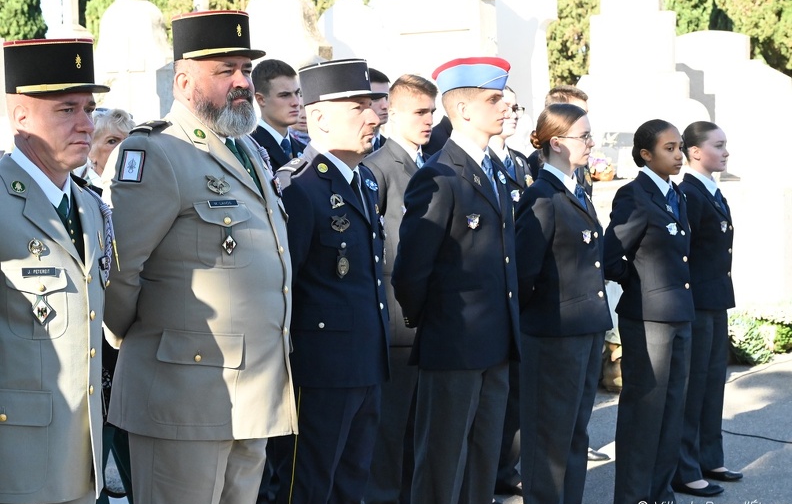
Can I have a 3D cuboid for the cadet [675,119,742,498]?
[{"bbox_3d":[1.375,0.243,6.850,0.330,1.660,0.470,2,4,33],"label":"cadet"}]

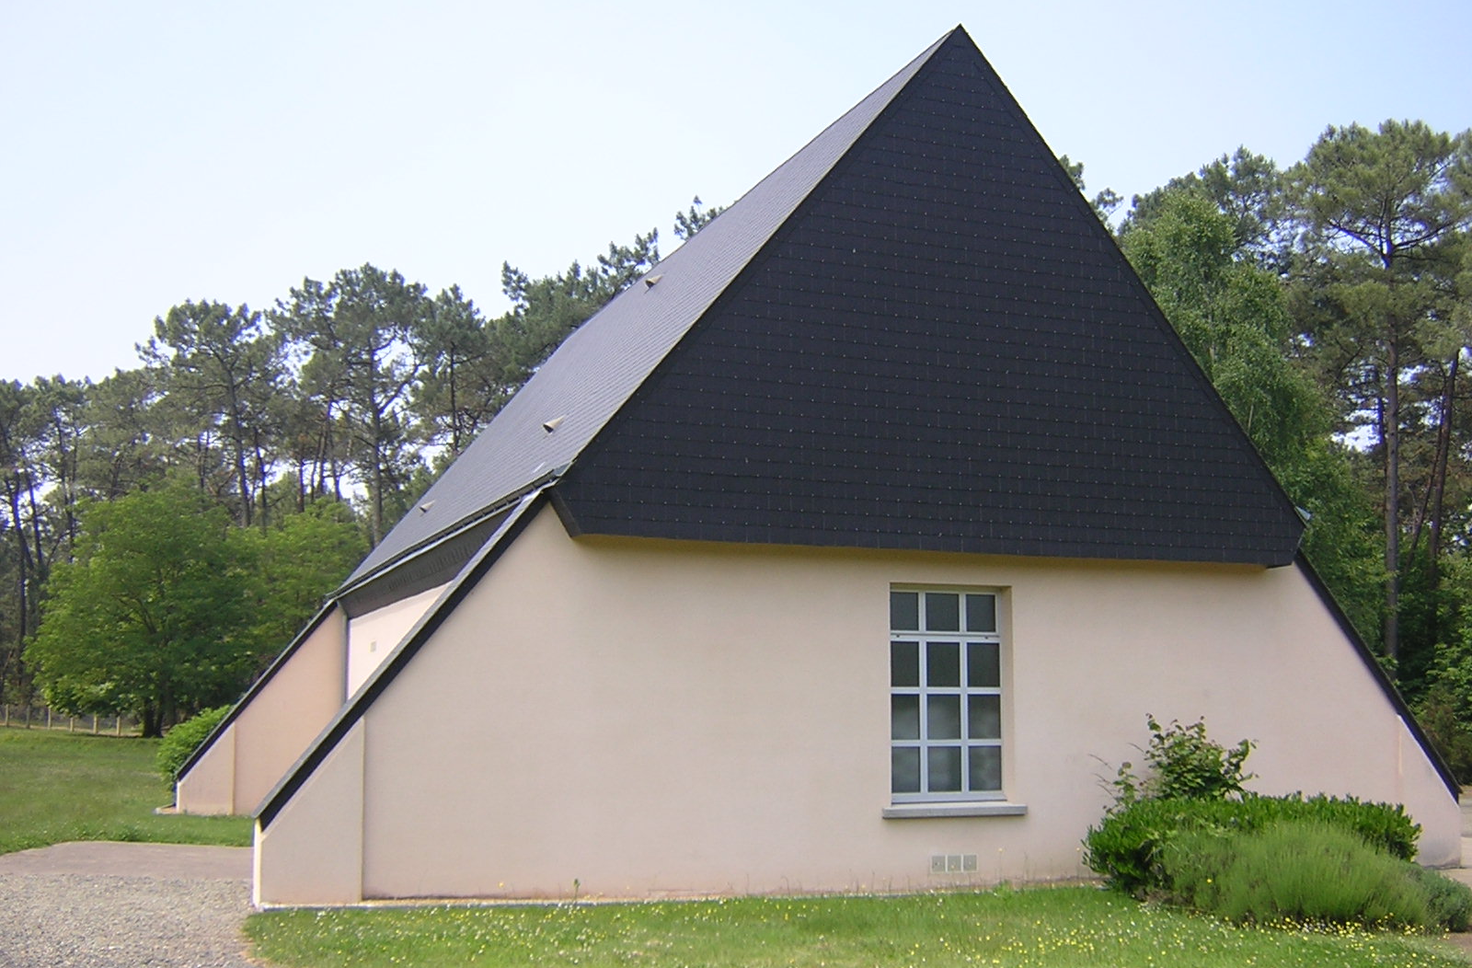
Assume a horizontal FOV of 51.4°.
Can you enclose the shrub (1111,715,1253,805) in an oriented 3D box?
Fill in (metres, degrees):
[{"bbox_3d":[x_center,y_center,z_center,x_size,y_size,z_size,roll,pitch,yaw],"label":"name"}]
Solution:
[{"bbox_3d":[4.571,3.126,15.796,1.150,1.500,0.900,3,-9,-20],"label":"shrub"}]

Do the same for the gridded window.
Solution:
[{"bbox_3d":[2.155,2.209,15.896,1.380,2.160,0.130,3,-9,-20],"label":"gridded window"}]

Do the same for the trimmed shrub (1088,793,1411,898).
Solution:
[{"bbox_3d":[5.153,3.577,15.298,3.050,0.900,1.250,3,-9,-20],"label":"trimmed shrub"}]

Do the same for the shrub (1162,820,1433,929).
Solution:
[{"bbox_3d":[4.910,3.374,13.513,2.200,0.760,1.350,-2,-9,15],"label":"shrub"}]

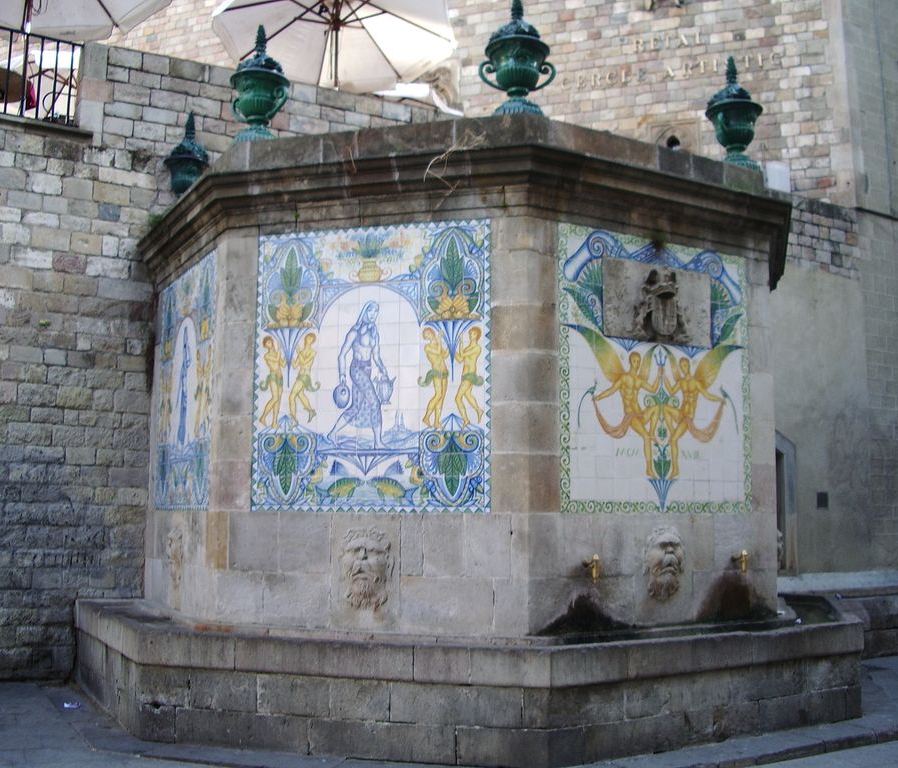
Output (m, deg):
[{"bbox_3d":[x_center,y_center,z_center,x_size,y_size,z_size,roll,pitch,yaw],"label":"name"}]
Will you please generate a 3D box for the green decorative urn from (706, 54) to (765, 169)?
[{"bbox_3d":[2.359,-2.228,8.608,0.455,1.010,0.520,-4,-8,35],"label":"green decorative urn"}]

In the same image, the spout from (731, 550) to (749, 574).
[{"bbox_3d":[2.180,1.333,7.712,0.055,0.190,0.145,4,-8,-32],"label":"spout"}]

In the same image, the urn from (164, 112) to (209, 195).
[{"bbox_3d":[-2.508,-2.098,9.914,0.455,1.010,0.520,1,-7,-6],"label":"urn"}]

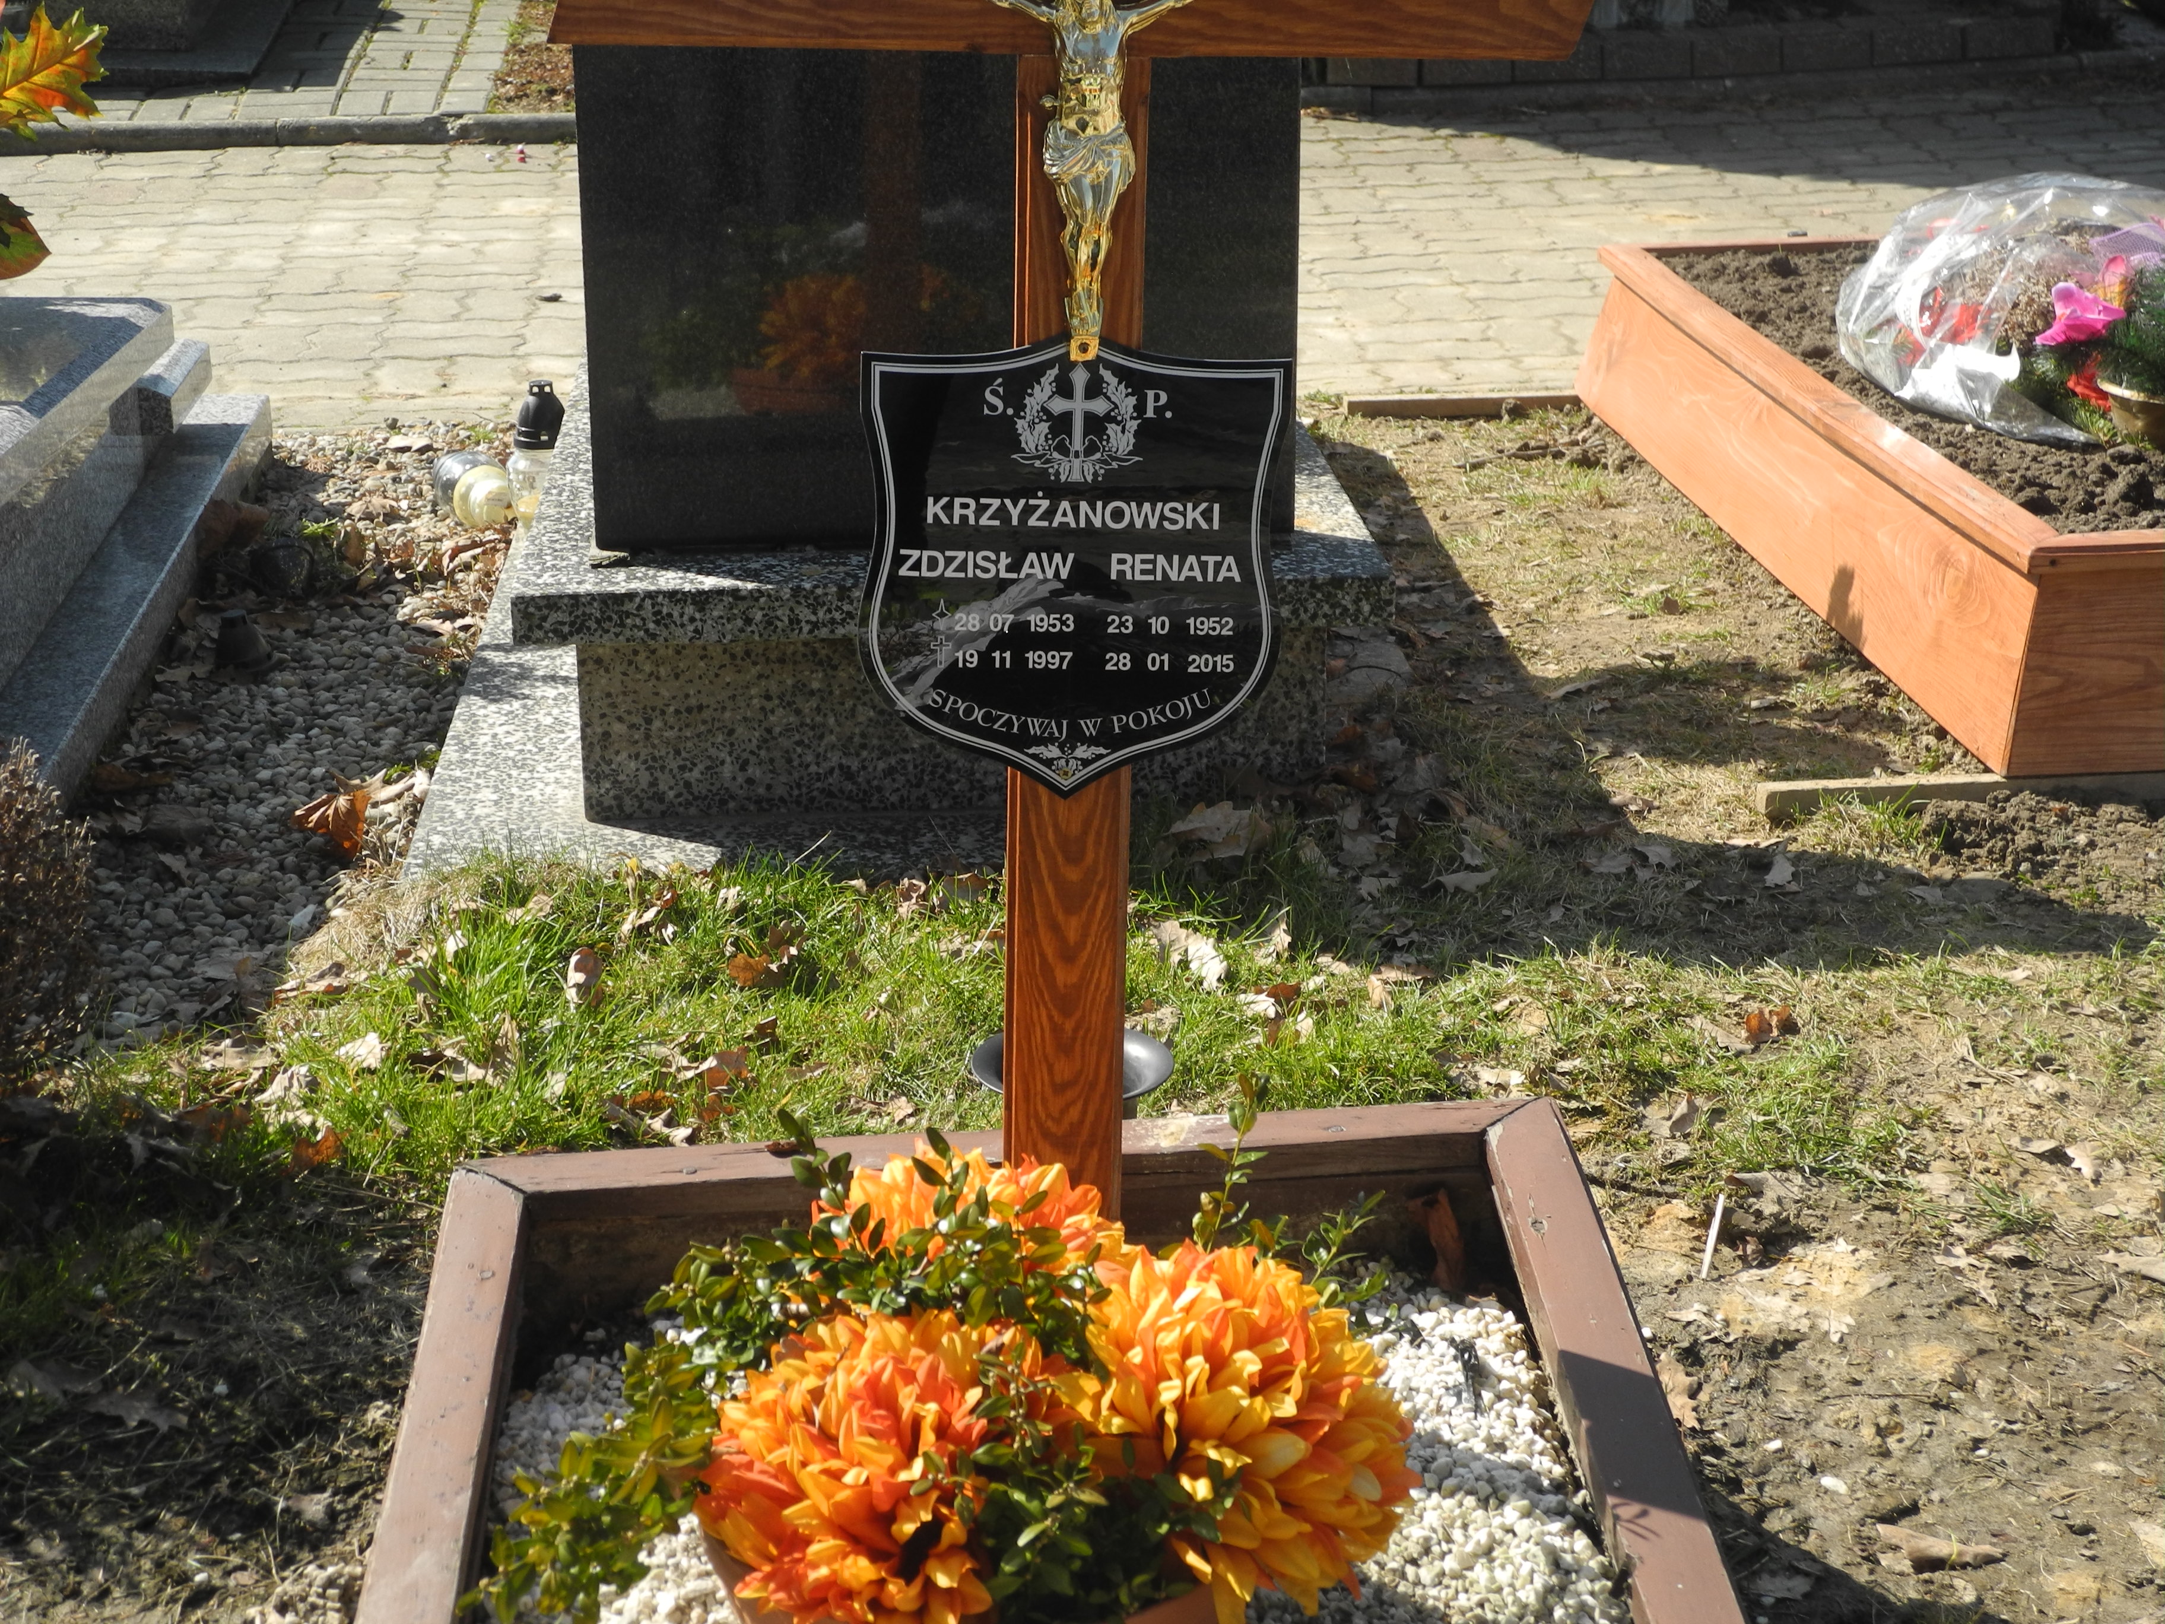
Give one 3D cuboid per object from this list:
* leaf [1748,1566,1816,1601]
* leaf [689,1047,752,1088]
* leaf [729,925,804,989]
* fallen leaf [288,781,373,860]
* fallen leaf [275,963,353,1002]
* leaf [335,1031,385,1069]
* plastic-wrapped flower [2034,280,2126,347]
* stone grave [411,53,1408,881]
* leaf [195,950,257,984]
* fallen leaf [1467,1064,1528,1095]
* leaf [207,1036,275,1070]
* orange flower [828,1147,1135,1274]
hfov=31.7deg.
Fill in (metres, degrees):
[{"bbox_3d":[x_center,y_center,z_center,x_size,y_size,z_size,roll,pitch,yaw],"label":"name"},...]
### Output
[{"bbox_3d":[0.483,0.531,2.635,0.047,0.012,0.036,0,21,0],"label":"leaf"},{"bbox_3d":[-0.340,0.240,3.578,0.059,0.025,0.042,0,21,0],"label":"leaf"},{"bbox_3d":[-0.317,0.146,3.819,0.076,0.038,0.060,0,21,0],"label":"leaf"},{"bbox_3d":[-0.692,0.006,3.515,0.072,0.050,0.055,-2,17,-4],"label":"fallen leaf"},{"bbox_3d":[-0.758,0.169,3.764,0.077,0.022,0.050,0,21,0],"label":"fallen leaf"},{"bbox_3d":[-0.558,0.184,2.950,0.036,0.018,0.042,-2,17,-4],"label":"leaf"},{"bbox_3d":[1.086,-0.543,4.156,0.090,0.065,0.075,10,19,31],"label":"plastic-wrapped flower"},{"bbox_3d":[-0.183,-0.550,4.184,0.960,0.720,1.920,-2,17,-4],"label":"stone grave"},{"bbox_3d":[-0.822,0.147,3.657,0.062,0.016,0.048,0,21,0],"label":"leaf"},{"bbox_3d":[0.387,0.250,3.555,0.057,0.017,0.038,0,21,0],"label":"fallen leaf"},{"bbox_3d":[-0.654,0.187,2.963,0.051,0.016,0.042,-2,17,-4],"label":"leaf"},{"bbox_3d":[-0.071,0.319,2.680,0.222,0.165,0.205,0,21,0],"label":"orange flower"}]

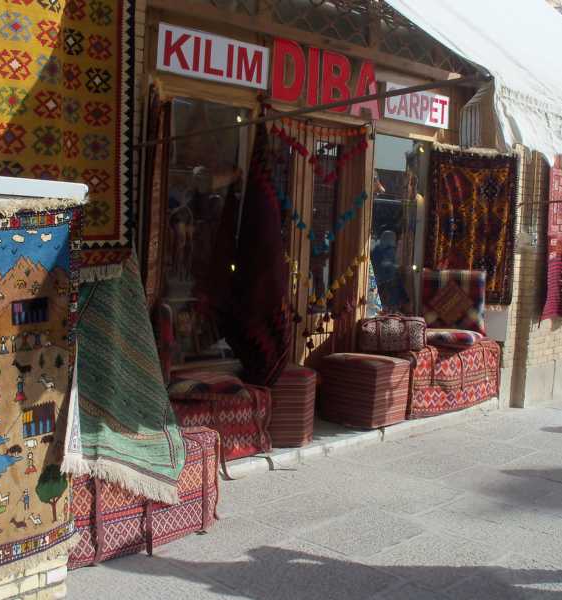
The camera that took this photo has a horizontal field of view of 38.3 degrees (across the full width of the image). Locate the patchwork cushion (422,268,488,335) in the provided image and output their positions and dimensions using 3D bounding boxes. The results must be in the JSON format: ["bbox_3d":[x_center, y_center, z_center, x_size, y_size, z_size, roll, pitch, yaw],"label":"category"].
[{"bbox_3d":[1.662,0.034,7.750,0.600,0.660,0.160,1,-5,-3],"label":"patchwork cushion"}]

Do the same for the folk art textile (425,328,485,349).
[{"bbox_3d":[1.589,0.359,7.450,0.520,0.130,0.440,1,5,-5],"label":"folk art textile"}]

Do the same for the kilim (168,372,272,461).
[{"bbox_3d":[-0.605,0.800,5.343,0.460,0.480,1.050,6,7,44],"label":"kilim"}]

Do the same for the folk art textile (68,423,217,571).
[{"bbox_3d":[-0.822,0.968,4.043,0.420,0.460,1.000,6,7,44],"label":"folk art textile"}]

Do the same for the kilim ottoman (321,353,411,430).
[{"bbox_3d":[0.670,0.715,6.481,0.490,0.490,0.470,7,8,41],"label":"kilim ottoman"}]

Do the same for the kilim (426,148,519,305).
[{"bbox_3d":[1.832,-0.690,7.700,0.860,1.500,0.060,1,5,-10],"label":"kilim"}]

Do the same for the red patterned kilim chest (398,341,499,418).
[{"bbox_3d":[1.432,0.670,7.360,0.480,0.530,1.430,6,7,44],"label":"red patterned kilim chest"}]

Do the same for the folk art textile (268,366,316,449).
[{"bbox_3d":[0.018,0.771,5.921,0.420,0.480,0.420,3,5,16],"label":"folk art textile"}]

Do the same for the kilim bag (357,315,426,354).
[{"bbox_3d":[0.875,0.257,6.428,0.490,0.265,0.220,2,6,-8],"label":"kilim bag"}]

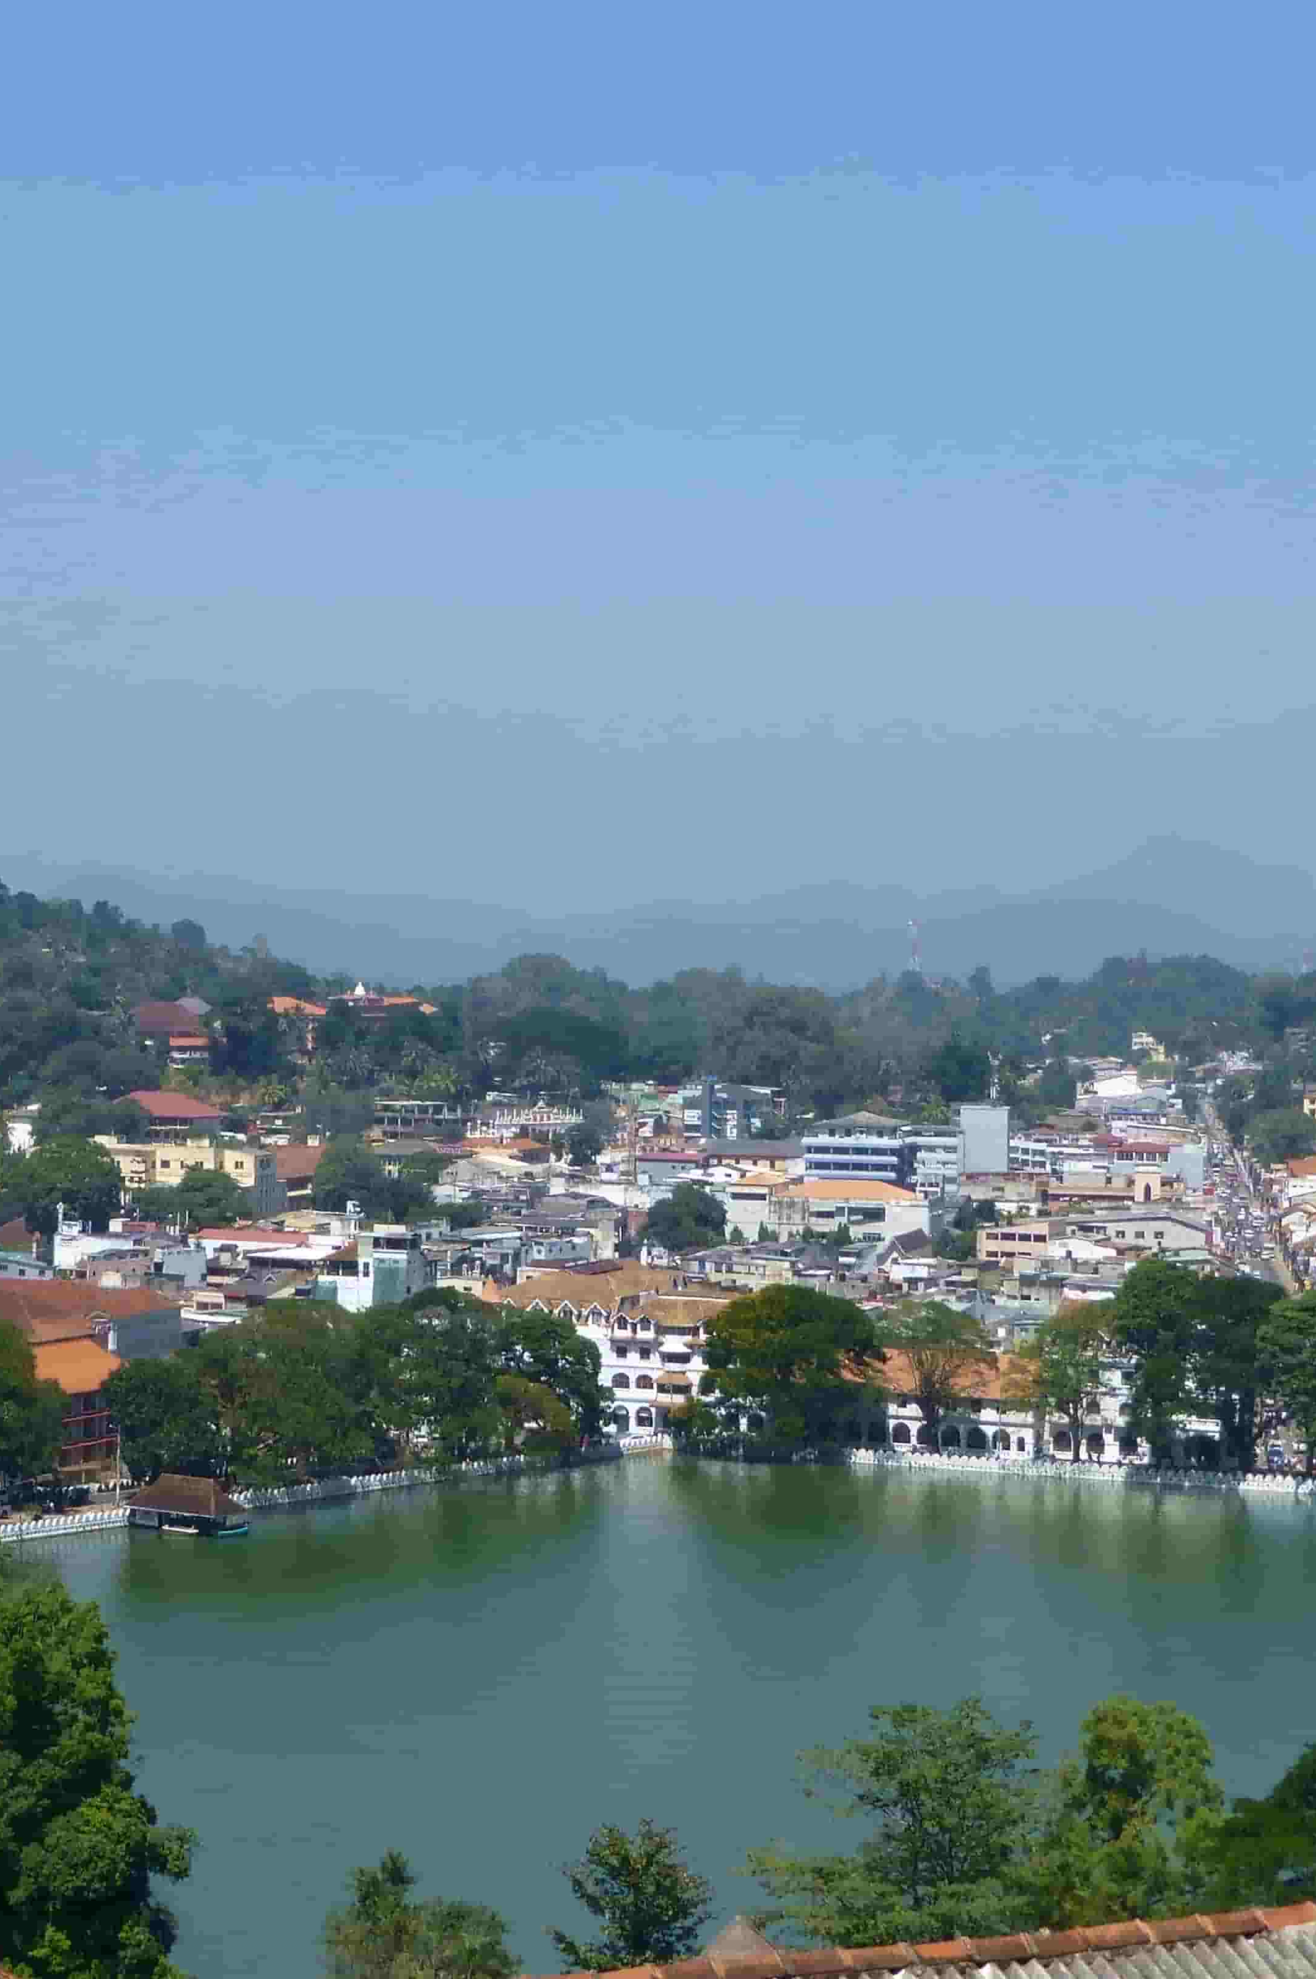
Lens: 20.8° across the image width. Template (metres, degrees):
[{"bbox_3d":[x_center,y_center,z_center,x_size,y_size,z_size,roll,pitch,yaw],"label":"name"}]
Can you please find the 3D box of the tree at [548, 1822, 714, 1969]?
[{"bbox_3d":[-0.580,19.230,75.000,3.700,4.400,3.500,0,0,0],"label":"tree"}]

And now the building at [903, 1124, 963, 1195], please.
[{"bbox_3d":[57.780,36.710,755.000,12.500,16.510,14.000,0,0,7],"label":"building"}]

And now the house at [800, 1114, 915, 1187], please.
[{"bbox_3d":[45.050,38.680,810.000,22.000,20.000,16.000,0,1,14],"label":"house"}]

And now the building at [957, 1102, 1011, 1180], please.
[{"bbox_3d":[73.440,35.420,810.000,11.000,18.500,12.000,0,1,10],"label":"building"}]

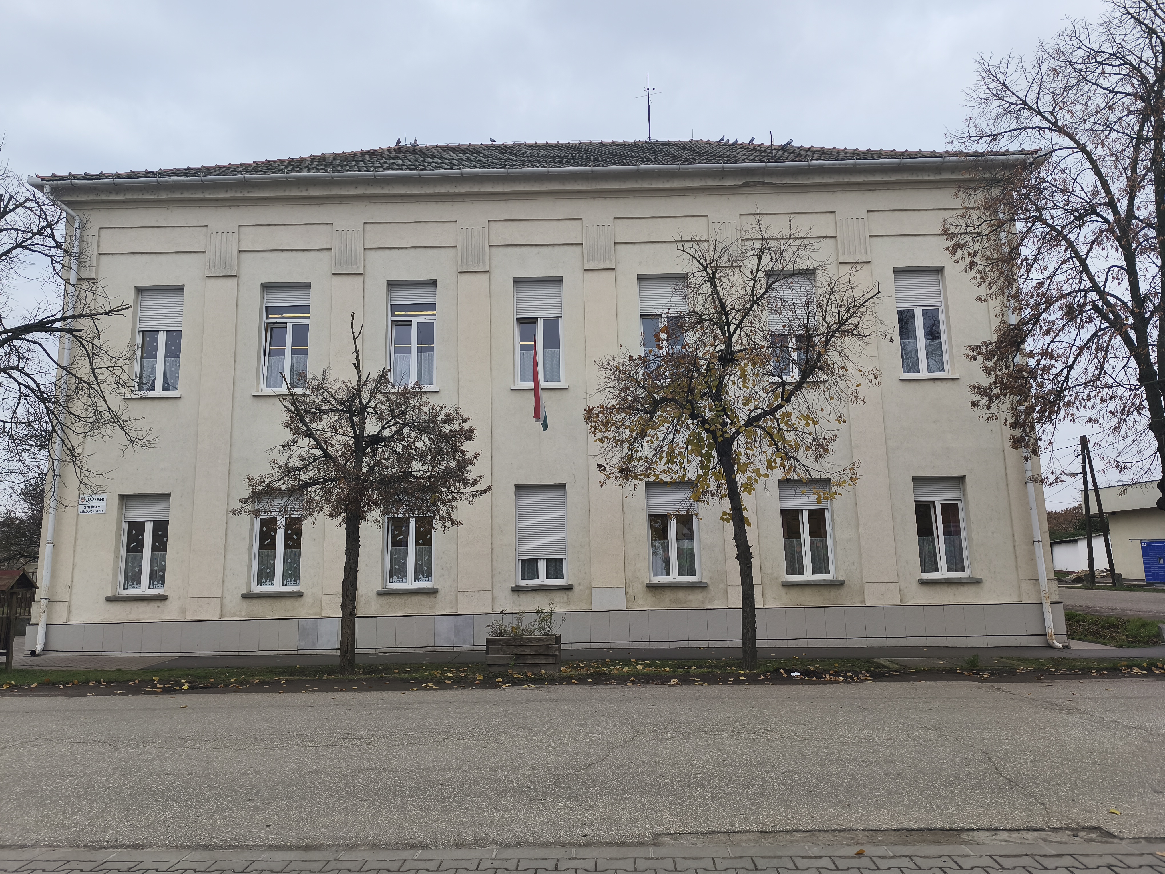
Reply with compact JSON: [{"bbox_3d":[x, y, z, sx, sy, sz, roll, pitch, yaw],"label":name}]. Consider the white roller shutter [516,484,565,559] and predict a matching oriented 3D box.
[{"bbox_3d":[-0.816,1.629,15.019,0.988,1.419,0.070,-1,-9,0],"label":"white roller shutter"}]

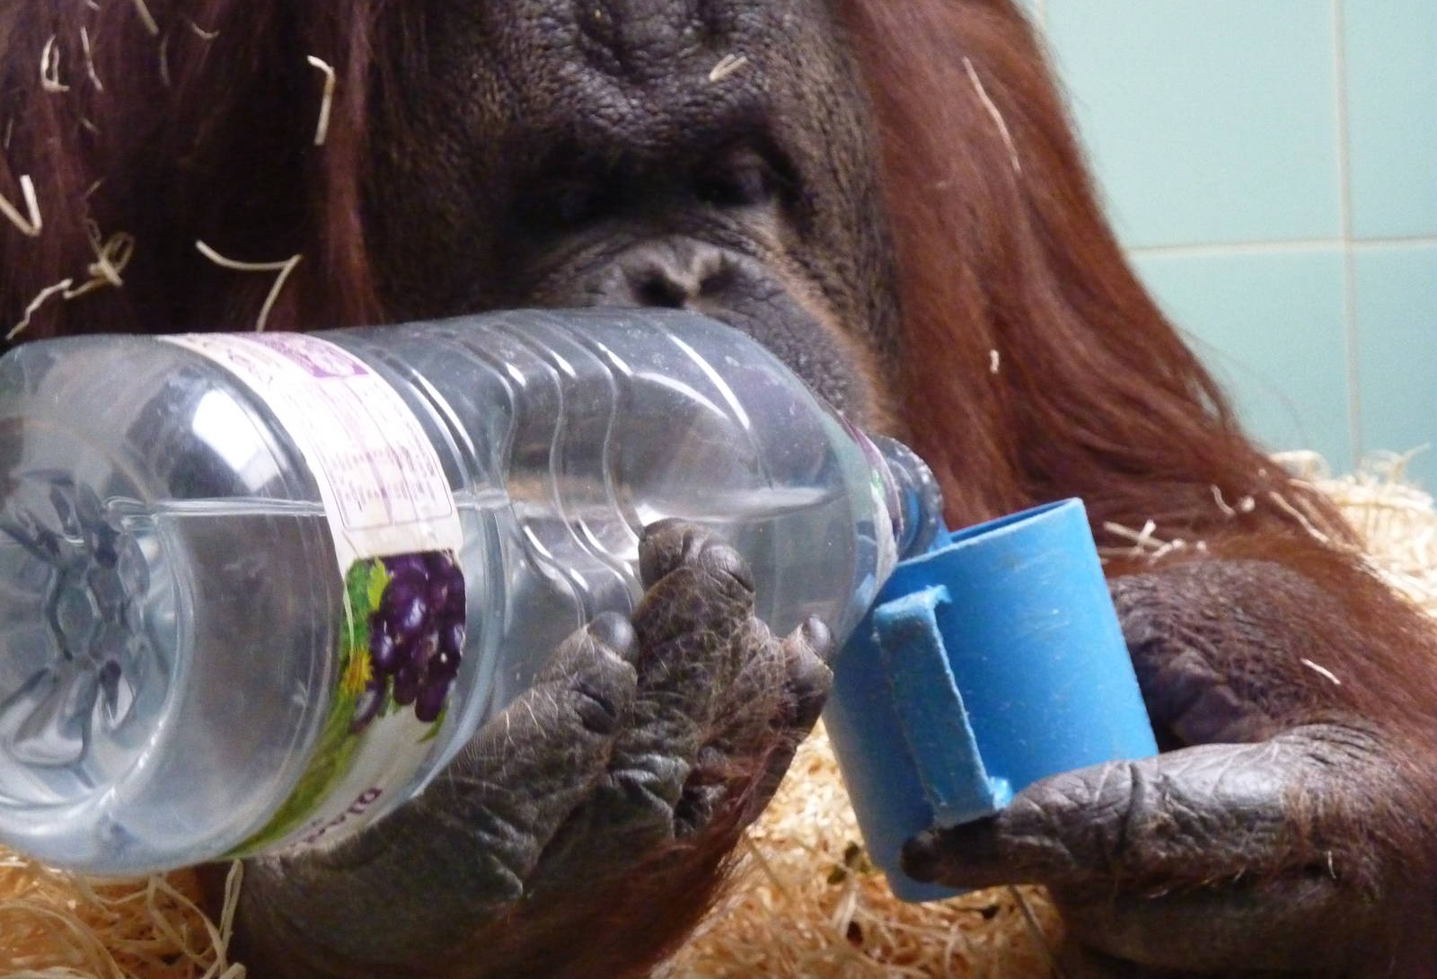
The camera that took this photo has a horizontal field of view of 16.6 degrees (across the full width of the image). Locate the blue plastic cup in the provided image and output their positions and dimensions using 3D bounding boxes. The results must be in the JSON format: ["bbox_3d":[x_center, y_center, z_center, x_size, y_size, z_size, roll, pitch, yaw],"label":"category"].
[{"bbox_3d":[0.066,0.055,1.253,0.077,0.085,0.102,-16,4,11],"label":"blue plastic cup"}]

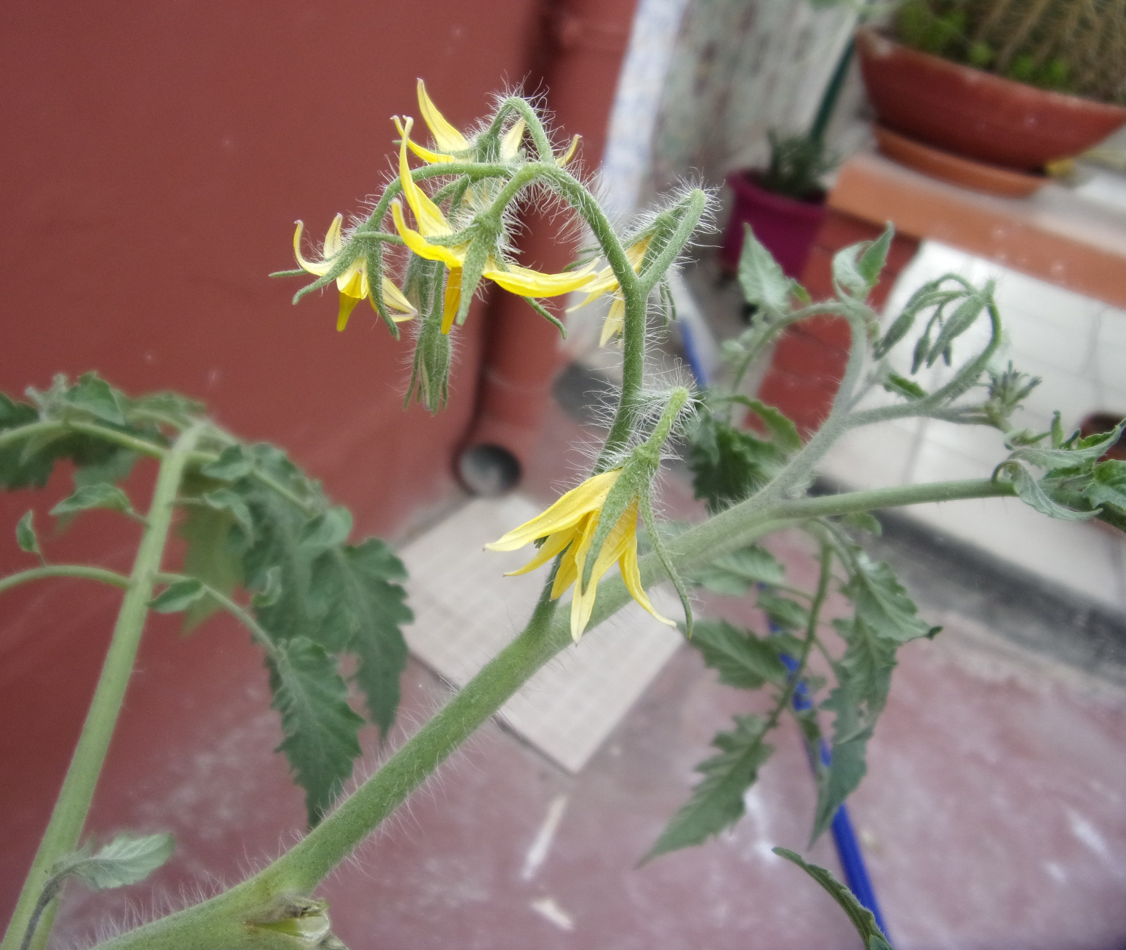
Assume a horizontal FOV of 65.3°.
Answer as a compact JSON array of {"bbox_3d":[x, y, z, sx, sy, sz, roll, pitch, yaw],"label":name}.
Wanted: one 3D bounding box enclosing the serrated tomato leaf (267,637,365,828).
[{"bbox_3d":[-0.047,0.050,0.168,0.018,0.036,0.009,-7,12,-17],"label":"serrated tomato leaf"}]

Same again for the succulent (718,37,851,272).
[{"bbox_3d":[0.430,-0.612,1.700,0.225,0.400,0.215,13,29,0],"label":"succulent"}]

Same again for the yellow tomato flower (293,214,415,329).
[{"bbox_3d":[-0.025,-0.024,0.104,0.014,0.012,0.013,25,26,20],"label":"yellow tomato flower"}]

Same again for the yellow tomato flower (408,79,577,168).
[{"bbox_3d":[-0.009,-0.044,0.113,0.022,0.013,0.019,19,30,11],"label":"yellow tomato flower"}]

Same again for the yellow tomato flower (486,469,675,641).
[{"bbox_3d":[0.002,0.009,0.101,0.021,0.018,0.017,32,21,14],"label":"yellow tomato flower"}]

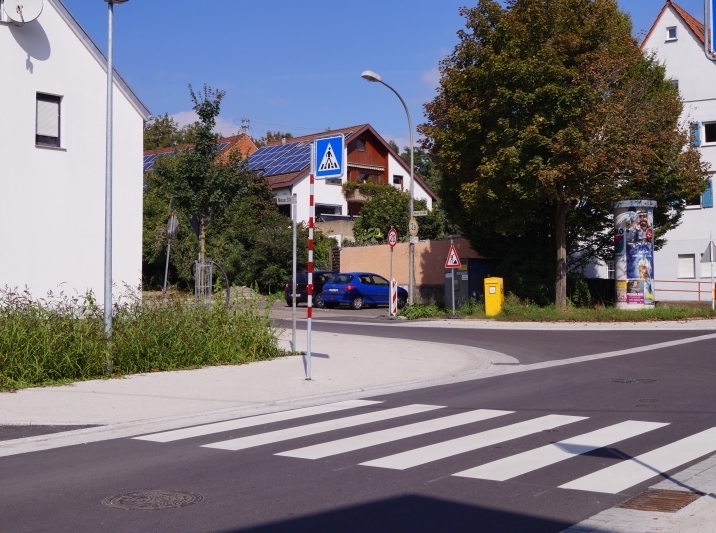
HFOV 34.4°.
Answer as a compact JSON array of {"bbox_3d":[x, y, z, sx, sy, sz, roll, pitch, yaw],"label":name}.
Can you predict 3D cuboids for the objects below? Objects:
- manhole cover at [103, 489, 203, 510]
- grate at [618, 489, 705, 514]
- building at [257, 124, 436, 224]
[{"bbox_3d":[-1.615,1.840,9.100,0.785,0.050,0.785,0,0,0],"label":"manhole cover"},{"bbox_3d":[2.360,1.827,9.020,0.480,0.050,0.780,0,0,33],"label":"grate"},{"bbox_3d":[-3.100,-5.450,81.900,11.600,7.900,13.500,0,0,-32],"label":"building"}]

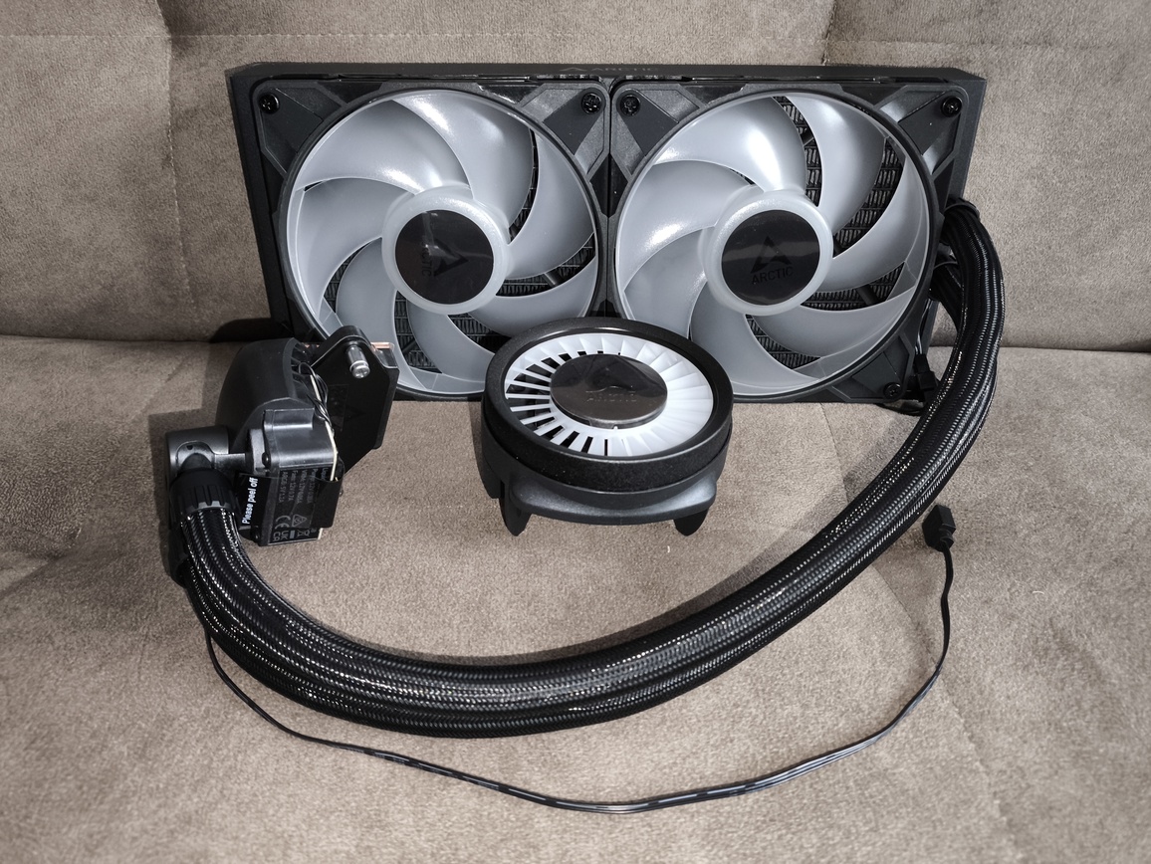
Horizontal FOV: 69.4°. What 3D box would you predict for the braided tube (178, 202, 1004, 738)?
[{"bbox_3d":[0.020,-0.007,0.314,0.315,0.087,0.232,0,40,0],"label":"braided tube"}]

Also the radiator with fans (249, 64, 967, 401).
[{"bbox_3d":[0.014,-0.089,0.383,0.315,0.139,0.064,0,30,0],"label":"radiator with fans"}]

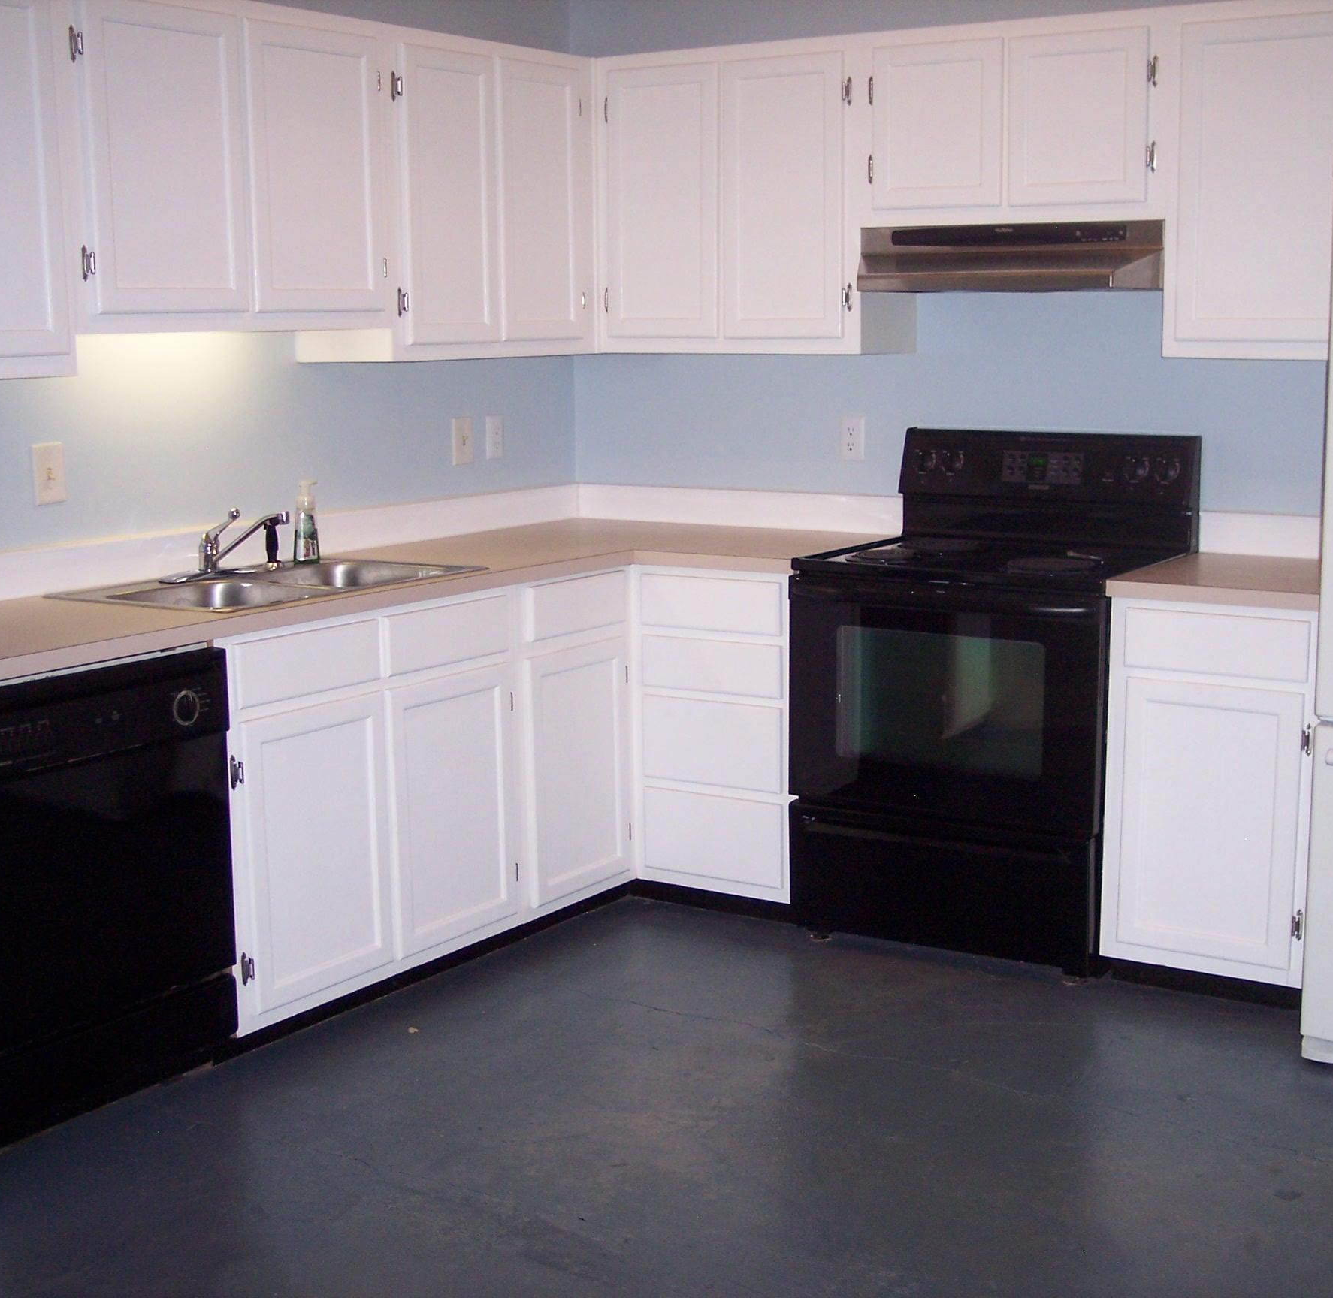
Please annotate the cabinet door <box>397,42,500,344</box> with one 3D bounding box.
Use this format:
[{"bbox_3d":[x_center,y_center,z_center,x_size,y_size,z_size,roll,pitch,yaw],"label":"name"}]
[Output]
[{"bbox_3d":[-0.506,-1.046,4.529,0.025,0.661,0.333,6,11,33],"label":"cabinet door"}]

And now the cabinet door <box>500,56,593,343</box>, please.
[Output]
[{"bbox_3d":[-0.315,-1.095,4.814,0.025,0.661,0.334,6,11,33],"label":"cabinet door"}]

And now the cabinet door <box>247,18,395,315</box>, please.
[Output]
[{"bbox_3d":[-0.749,-1.019,4.163,0.025,0.590,0.398,6,11,33],"label":"cabinet door"}]

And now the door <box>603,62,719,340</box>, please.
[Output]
[{"bbox_3d":[-0.005,-1.114,4.905,0.331,0.661,0.025,6,11,33],"label":"door"}]

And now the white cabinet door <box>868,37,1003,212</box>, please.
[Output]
[{"bbox_3d":[0.623,-1.196,4.468,0.322,0.367,0.025,6,11,33],"label":"white cabinet door"}]

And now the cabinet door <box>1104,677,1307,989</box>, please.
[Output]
[{"bbox_3d":[1.151,0.369,4.139,0.375,0.591,0.022,6,11,33],"label":"cabinet door"}]

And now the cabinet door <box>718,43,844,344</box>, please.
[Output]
[{"bbox_3d":[0.285,-1.085,4.715,0.331,0.661,0.025,6,11,33],"label":"cabinet door"}]

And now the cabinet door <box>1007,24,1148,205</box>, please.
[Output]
[{"bbox_3d":[0.904,-1.167,4.284,0.321,0.367,0.025,6,11,33],"label":"cabinet door"}]

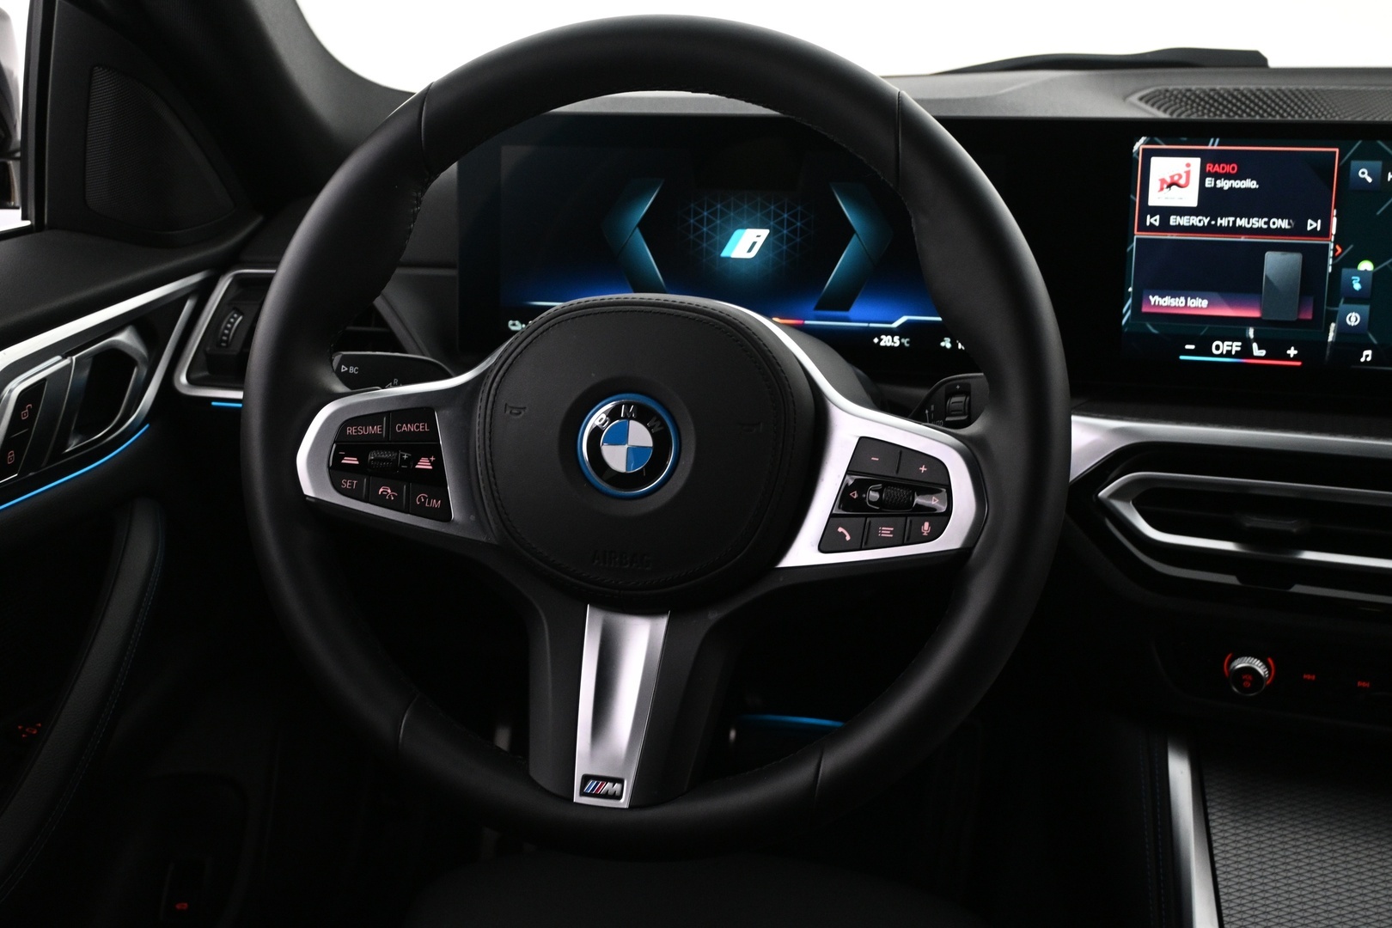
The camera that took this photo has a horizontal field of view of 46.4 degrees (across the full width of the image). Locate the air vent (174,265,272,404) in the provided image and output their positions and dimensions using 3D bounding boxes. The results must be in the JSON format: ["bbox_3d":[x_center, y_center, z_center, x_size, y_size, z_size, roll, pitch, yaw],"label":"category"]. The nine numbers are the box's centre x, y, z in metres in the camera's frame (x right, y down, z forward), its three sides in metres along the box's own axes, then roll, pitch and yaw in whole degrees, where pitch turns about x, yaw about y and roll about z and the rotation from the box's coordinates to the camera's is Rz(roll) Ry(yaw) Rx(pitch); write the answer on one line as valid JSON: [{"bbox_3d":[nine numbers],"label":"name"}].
[{"bbox_3d":[-0.225,-0.076,0.957,0.160,0.078,0.040,3,6,9],"label":"air vent"}]

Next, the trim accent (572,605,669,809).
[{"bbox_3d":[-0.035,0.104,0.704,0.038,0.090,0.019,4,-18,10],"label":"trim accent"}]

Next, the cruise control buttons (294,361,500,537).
[{"bbox_3d":[-0.135,-0.008,0.740,0.089,0.079,0.022,4,-1,-4],"label":"cruise control buttons"}]

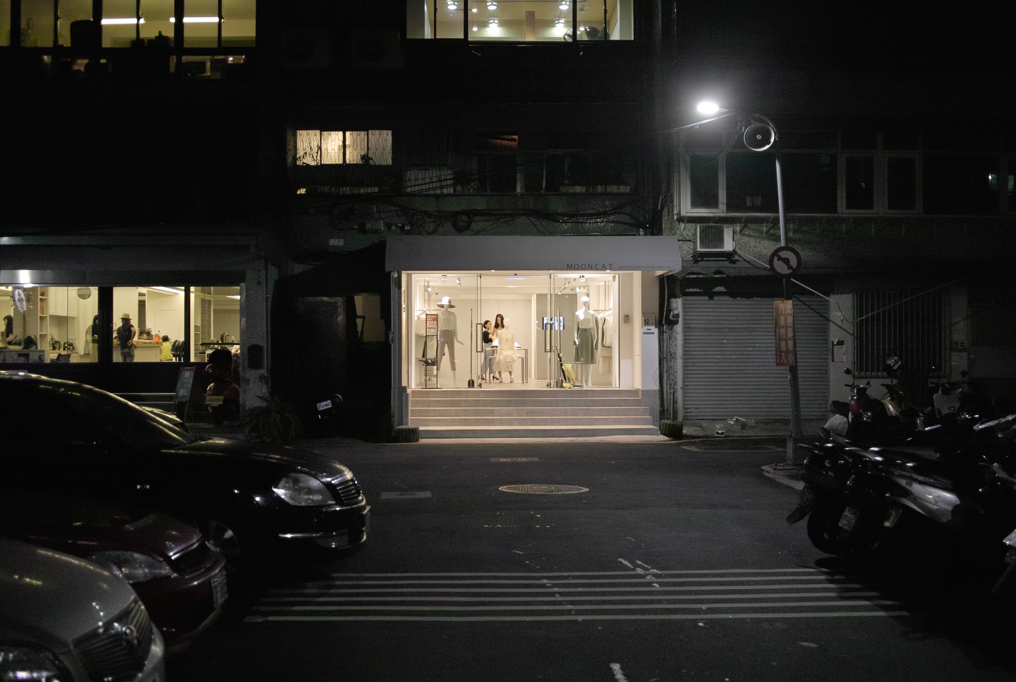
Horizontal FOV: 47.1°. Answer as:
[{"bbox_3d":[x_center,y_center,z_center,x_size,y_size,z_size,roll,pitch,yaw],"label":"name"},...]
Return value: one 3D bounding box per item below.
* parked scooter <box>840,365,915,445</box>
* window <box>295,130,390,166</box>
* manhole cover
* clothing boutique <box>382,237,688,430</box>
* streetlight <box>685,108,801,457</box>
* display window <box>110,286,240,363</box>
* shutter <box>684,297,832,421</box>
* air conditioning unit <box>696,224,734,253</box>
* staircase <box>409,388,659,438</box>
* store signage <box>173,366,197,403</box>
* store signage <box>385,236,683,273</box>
[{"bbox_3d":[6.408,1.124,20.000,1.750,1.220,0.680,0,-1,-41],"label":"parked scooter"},{"bbox_3d":[-3.136,-3.704,22.400,1.850,0.690,0.100,0,-1,-4],"label":"window"},{"bbox_3d":[0.405,1.669,13.100,1.000,0.030,1.000,0,-1,0],"label":"manhole cover"},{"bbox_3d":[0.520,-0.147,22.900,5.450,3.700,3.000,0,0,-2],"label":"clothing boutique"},{"bbox_3d":[3.321,-0.794,16.100,1.450,5.000,0.500,0,-1,0],"label":"streetlight"},{"bbox_3d":[-6.360,-0.316,22.300,2.490,1.460,0.100,0,0,0],"label":"display window"},{"bbox_3d":[4.925,0.358,23.200,2.920,2.480,0.100,0,0,-1],"label":"shutter"},{"bbox_3d":[4.082,-2.013,22.900,0.730,0.540,0.300,0,0,-1],"label":"air conditioning unit"},{"bbox_3d":[0.470,1.353,21.900,4.550,0.870,1.450,0,0,-2],"label":"staircase"},{"bbox_3d":[-5.772,0.776,20.800,0.140,0.660,0.480,0,-1,-37],"label":"store signage"},{"bbox_3d":[0.473,-1.573,21.200,5.350,0.680,0.500,0,-1,-4],"label":"store signage"}]

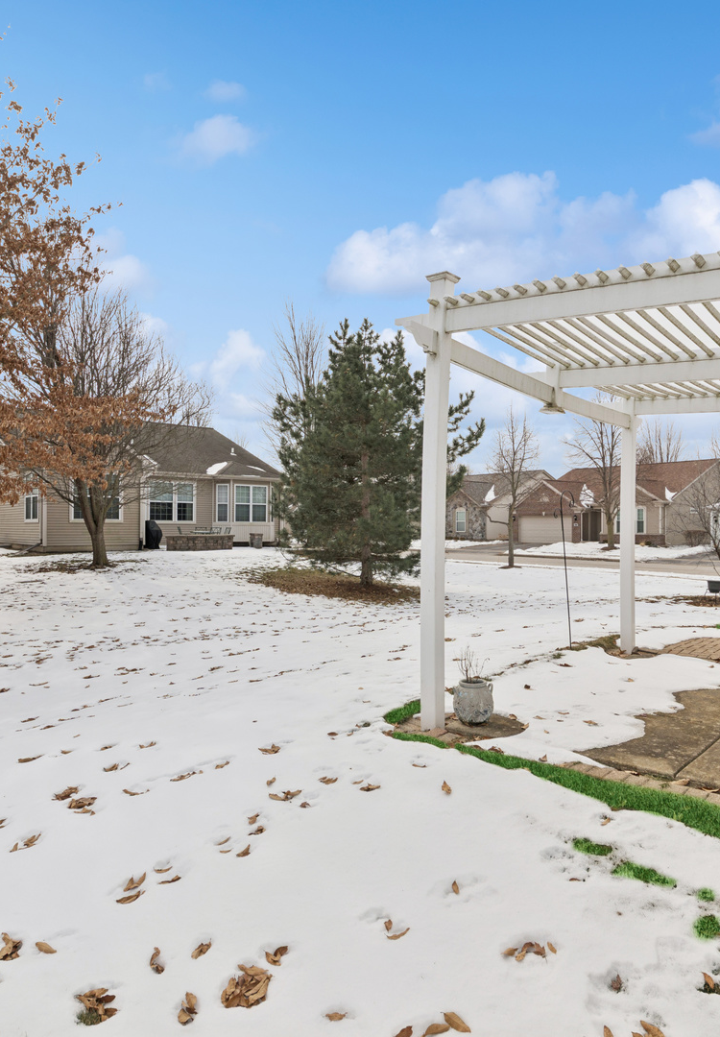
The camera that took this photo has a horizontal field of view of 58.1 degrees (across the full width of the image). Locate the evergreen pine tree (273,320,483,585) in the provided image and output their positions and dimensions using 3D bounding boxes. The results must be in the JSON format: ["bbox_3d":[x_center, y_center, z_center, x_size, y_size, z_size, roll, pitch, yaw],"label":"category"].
[{"bbox_3d":[0.289,-1.357,13.400,4.300,5.500,4.200,0,-1,0],"label":"evergreen pine tree"}]

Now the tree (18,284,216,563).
[{"bbox_3d":[-7.366,-2.733,19.300,5.800,8.300,5.600,0,-1,0],"label":"tree"}]

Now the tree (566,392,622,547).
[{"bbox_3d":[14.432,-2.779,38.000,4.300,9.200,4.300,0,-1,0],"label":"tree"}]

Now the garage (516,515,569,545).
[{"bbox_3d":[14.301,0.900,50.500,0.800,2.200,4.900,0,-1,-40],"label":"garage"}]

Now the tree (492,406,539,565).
[{"bbox_3d":[5.473,-1.048,22.800,1.700,5.700,1.700,0,-1,0],"label":"tree"}]

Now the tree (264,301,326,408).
[{"bbox_3d":[-1.920,-2.996,22.500,4.000,8.800,4.000,0,-1,0],"label":"tree"}]

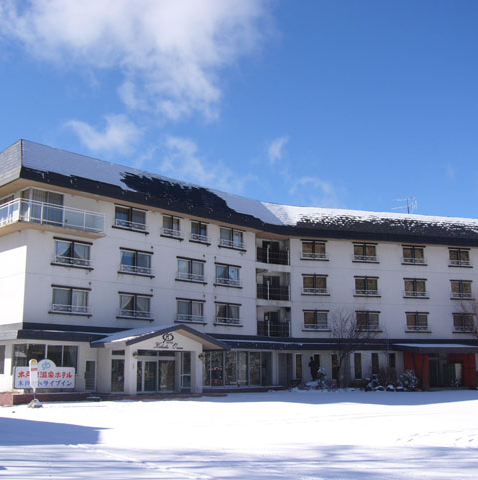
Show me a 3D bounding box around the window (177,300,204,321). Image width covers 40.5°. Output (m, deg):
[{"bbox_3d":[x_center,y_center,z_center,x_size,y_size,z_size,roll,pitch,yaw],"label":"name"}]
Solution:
[{"bbox_3d":[-3.503,5.092,46.738,2.600,1.620,0.220,11,-16,-44],"label":"window"}]

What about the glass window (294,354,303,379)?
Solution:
[{"bbox_3d":[4.876,10.332,52.767,0.620,1.950,0.120,3,-12,-15],"label":"glass window"}]

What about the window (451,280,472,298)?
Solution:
[{"bbox_3d":[20.580,4.606,59.887,2.076,1.492,0.150,3,-12,-15],"label":"window"}]

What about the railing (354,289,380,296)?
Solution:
[{"bbox_3d":[11.005,4.592,55.547,2.390,0.530,0.200,3,-12,-15],"label":"railing"}]

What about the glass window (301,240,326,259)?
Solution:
[{"bbox_3d":[5.976,0.812,51.381,2.050,1.383,0.200,3,-12,-15],"label":"glass window"}]

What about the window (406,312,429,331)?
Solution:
[{"bbox_3d":[15.554,7.132,56.419,2.154,1.534,0.150,3,-12,-15],"label":"window"}]

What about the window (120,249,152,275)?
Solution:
[{"bbox_3d":[-7.159,1.539,45.150,2.690,1.493,0.150,11,-16,-44],"label":"window"}]

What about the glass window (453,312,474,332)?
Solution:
[{"bbox_3d":[20.006,7.372,57.614,2.154,1.534,0.150,3,-12,-15],"label":"glass window"}]

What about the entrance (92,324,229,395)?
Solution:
[{"bbox_3d":[-4.725,7.719,41.695,8.400,4.350,3.500,11,-16,-44],"label":"entrance"}]

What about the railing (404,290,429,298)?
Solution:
[{"bbox_3d":[15.960,5.000,58.382,2.494,0.588,0.270,3,-12,-15],"label":"railing"}]

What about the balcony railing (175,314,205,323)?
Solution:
[{"bbox_3d":[-3.098,5.222,43.019,2.544,0.457,0.200,11,-16,-42],"label":"balcony railing"}]

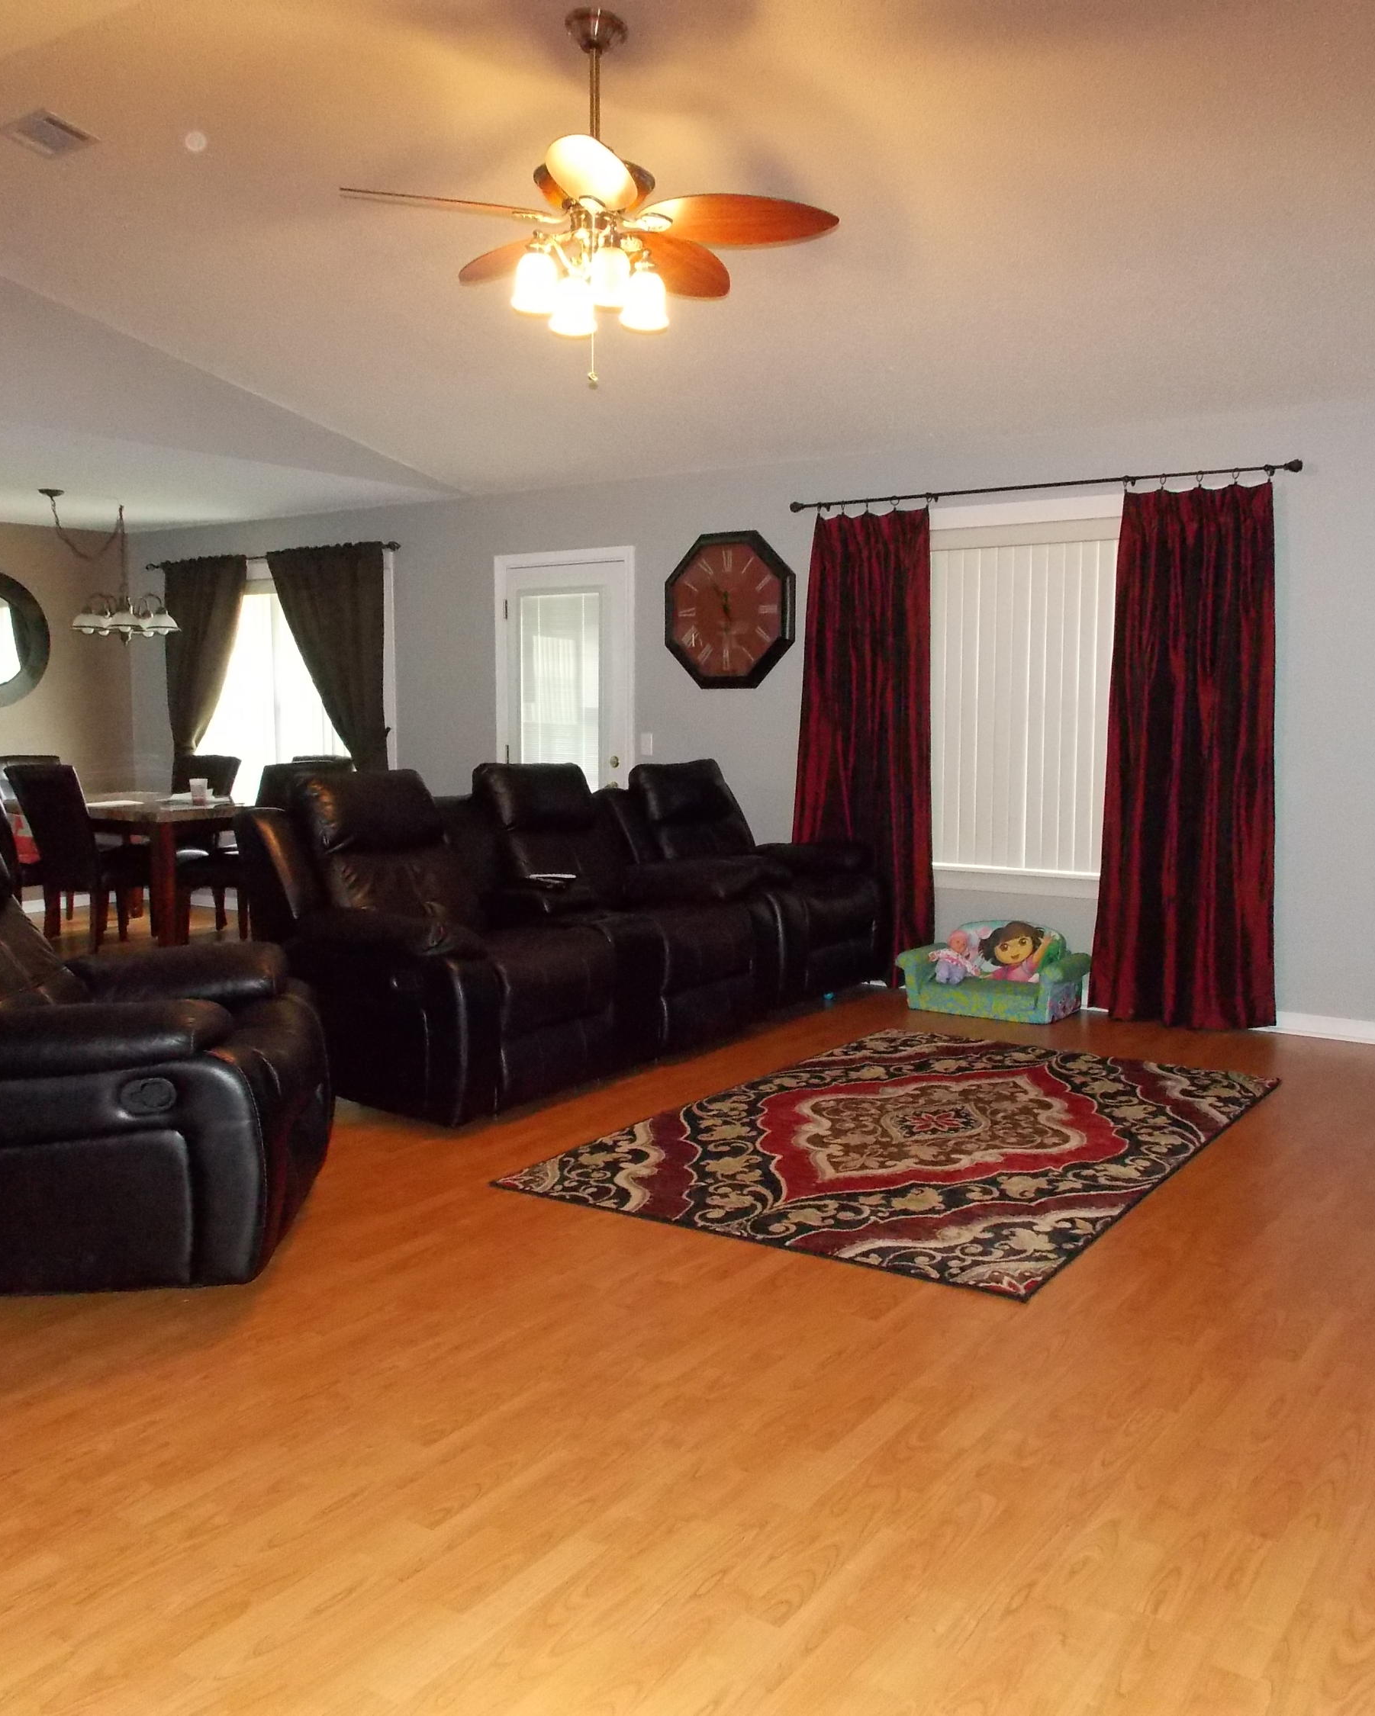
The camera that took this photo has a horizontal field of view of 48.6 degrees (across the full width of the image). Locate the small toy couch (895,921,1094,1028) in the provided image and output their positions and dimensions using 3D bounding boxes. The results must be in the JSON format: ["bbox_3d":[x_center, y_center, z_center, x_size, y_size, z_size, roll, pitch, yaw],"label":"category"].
[{"bbox_3d":[1.312,0.469,6.515,0.710,0.370,0.390,3,7,29],"label":"small toy couch"}]

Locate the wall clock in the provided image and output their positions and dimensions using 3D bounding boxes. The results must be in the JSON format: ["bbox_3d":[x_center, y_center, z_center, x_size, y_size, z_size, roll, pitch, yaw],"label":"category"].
[{"bbox_3d":[0.208,-1.207,7.408,0.740,0.755,0.070,4,7,34],"label":"wall clock"}]

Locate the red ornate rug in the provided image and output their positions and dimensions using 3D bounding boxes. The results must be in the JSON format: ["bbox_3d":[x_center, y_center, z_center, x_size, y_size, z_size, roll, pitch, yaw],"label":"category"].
[{"bbox_3d":[0.774,0.839,4.771,1.520,0.010,2.350,4,7,33],"label":"red ornate rug"}]

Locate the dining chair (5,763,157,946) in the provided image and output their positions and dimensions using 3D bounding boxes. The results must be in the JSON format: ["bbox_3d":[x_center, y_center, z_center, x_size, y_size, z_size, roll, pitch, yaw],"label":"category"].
[{"bbox_3d":[-3.340,-0.014,8.490,0.490,1.000,0.630,4,7,31],"label":"dining chair"}]

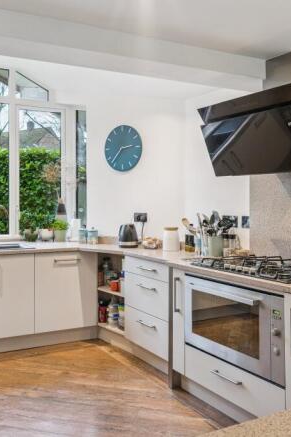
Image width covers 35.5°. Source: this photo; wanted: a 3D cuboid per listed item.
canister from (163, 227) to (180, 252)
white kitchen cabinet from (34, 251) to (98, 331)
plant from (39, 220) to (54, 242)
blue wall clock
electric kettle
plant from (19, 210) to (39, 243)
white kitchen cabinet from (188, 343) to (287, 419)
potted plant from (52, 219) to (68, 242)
[{"bbox_3d":[0.231,0.183,3.987,0.150,0.215,0.150,0,2,0],"label":"canister"},{"bbox_3d":[-0.863,0.677,4.499,0.613,0.725,0.560,-1,2,-29],"label":"white kitchen cabinet"},{"bbox_3d":[-1.102,0.147,5.063,0.175,0.240,0.175,-1,1,-28],"label":"plant"},{"bbox_3d":[-0.216,-0.690,4.500,0.455,0.455,0.045,1,1,34],"label":"blue wall clock"},{"bbox_3d":[-0.160,0.162,4.398,0.190,0.235,0.165,0,1,31],"label":"electric kettle"},{"bbox_3d":[-1.272,0.100,4.959,0.215,0.340,0.215,-1,1,-28],"label":"plant"},{"bbox_3d":[0.723,0.982,2.854,0.520,0.220,0.900,-1,2,-29],"label":"white kitchen cabinet"},{"bbox_3d":[-0.934,0.135,5.016,0.170,0.265,0.170,-1,1,-28],"label":"potted plant"}]

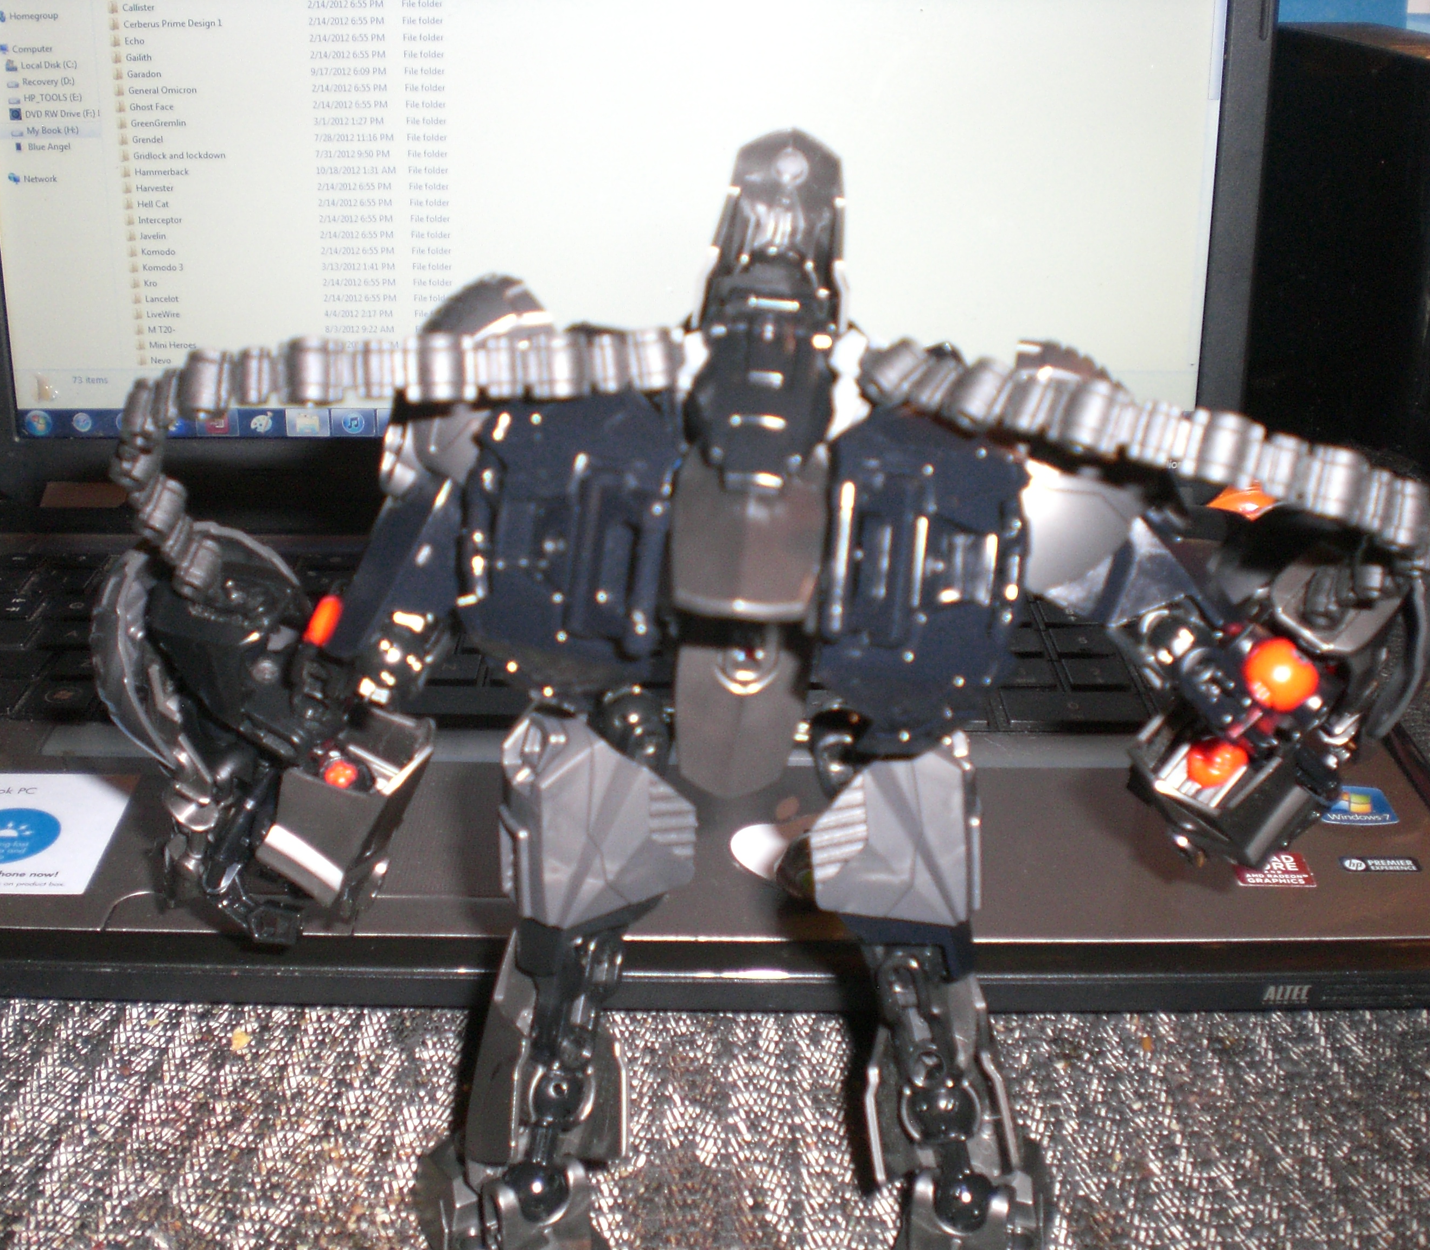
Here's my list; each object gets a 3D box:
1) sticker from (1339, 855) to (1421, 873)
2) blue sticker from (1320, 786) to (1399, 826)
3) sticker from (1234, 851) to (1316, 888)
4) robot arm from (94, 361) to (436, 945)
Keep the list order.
[{"bbox_3d":[0.146,0.052,0.400,0.016,0.001,0.006,1,25,0],"label":"sticker"},{"bbox_3d":[0.147,0.042,0.423,0.019,0.001,0.016,1,25,0],"label":"blue sticker"},{"bbox_3d":[0.121,0.053,0.398,0.017,0.001,0.014,1,25,0],"label":"sticker"},{"bbox_3d":[-0.068,0.005,0.290,0.049,0.096,0.052,1,24,0],"label":"robot arm"}]

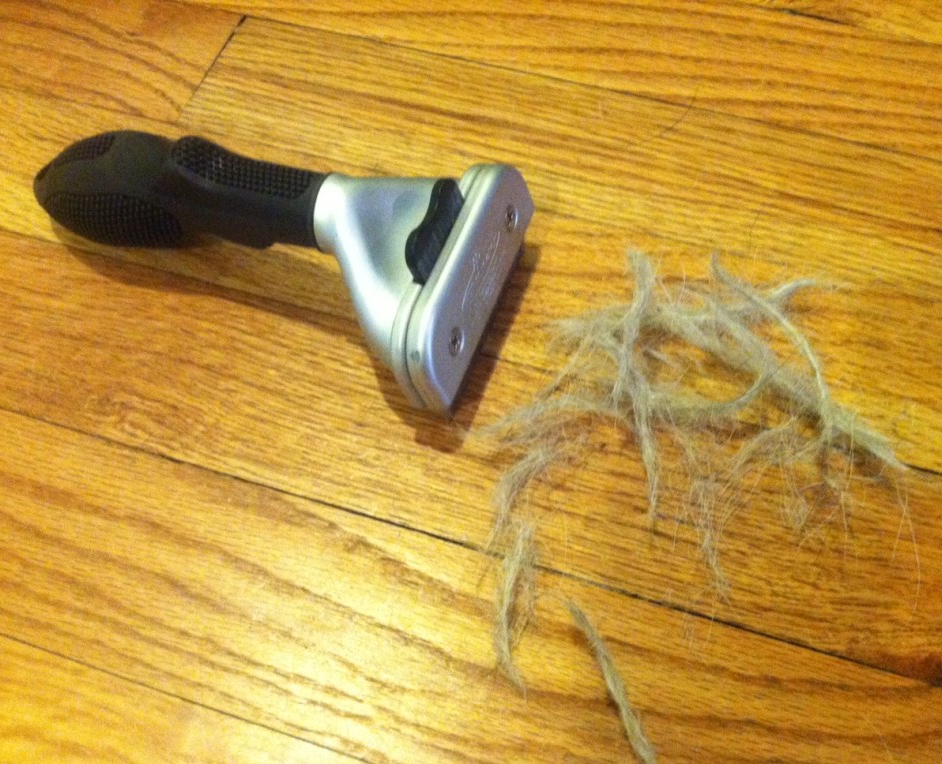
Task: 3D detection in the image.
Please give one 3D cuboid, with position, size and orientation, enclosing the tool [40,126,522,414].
[{"bbox_3d":[-0.059,-0.046,0.293,0.147,0.047,0.073,16,60,11],"label":"tool"}]

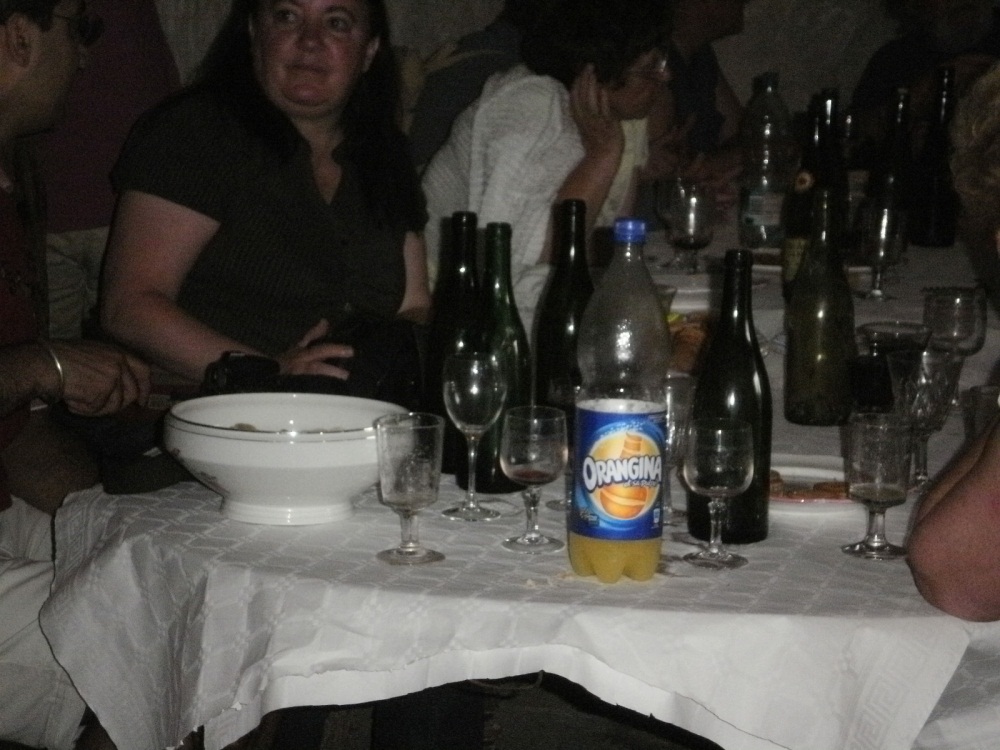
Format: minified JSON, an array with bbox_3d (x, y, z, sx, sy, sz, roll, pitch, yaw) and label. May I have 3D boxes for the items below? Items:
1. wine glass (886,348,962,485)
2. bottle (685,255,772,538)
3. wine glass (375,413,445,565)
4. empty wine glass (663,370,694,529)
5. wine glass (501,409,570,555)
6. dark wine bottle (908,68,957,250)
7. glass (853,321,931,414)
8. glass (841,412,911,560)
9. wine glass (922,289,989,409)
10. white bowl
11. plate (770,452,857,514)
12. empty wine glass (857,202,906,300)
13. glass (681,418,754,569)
[{"bbox_3d":[0.473,0.052,2.893,0.086,0.149,0.086,1,13,0],"label":"wine glass"},{"bbox_3d":[0.234,0.021,2.615,0.080,0.293,0.080,2,11,5],"label":"bottle"},{"bbox_3d":[-0.088,0.112,2.572,0.068,0.139,0.068,1,11,0],"label":"wine glass"},{"bbox_3d":[0.176,0.078,2.744,0.067,0.150,0.067,1,11,0],"label":"empty wine glass"},{"bbox_3d":[0.035,0.105,2.624,0.069,0.137,0.069,1,11,0],"label":"wine glass"},{"bbox_3d":[0.740,-0.371,4.388,0.079,0.293,0.079,1,13,0],"label":"dark wine bottle"},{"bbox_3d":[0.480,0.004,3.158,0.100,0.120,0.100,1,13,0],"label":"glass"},{"bbox_3d":[0.384,0.114,2.649,0.072,0.139,0.072,1,13,0],"label":"glass"},{"bbox_3d":[0.575,-0.035,3.269,0.079,0.144,0.079,3,11,10],"label":"wine glass"},{"bbox_3d":[-0.222,0.091,2.722,0.257,0.105,0.257,0,11,-5],"label":"white bowl"},{"bbox_3d":[0.336,0.122,2.866,0.234,0.022,0.234,1,11,0],"label":"plate"},{"bbox_3d":[0.609,-0.197,4.166,0.074,0.144,0.074,2,11,8],"label":"empty wine glass"},{"bbox_3d":[0.217,0.117,2.580,0.070,0.138,0.070,1,11,0],"label":"glass"}]

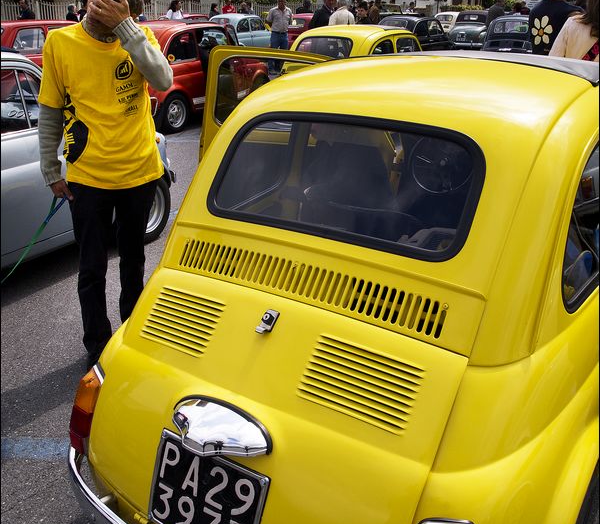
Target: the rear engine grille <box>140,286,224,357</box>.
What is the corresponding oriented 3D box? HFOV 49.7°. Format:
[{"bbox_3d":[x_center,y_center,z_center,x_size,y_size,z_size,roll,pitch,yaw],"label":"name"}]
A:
[{"bbox_3d":[-0.286,0.142,1.560,0.230,0.140,0.025,12,-20,40],"label":"rear engine grille"}]

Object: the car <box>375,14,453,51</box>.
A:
[{"bbox_3d":[2.867,-5.471,16.214,1.320,1.325,2.970,18,27,37],"label":"car"}]

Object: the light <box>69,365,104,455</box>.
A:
[{"bbox_3d":[-0.547,0.403,1.699,0.080,0.215,0.110,-8,22,-42],"label":"light"}]

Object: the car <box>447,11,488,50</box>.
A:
[{"bbox_3d":[5.290,-6.832,19.646,1.320,1.380,3.300,8,23,19],"label":"car"}]

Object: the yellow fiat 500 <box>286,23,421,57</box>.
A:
[{"bbox_3d":[0.769,-2.268,8.024,1.320,1.325,2.950,15,26,32],"label":"yellow fiat 500"}]

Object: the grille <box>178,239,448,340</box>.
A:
[{"bbox_3d":[-0.008,0.048,1.500,0.715,0.075,0.040,14,-5,30],"label":"grille"}]

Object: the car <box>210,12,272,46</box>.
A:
[{"bbox_3d":[-1.706,-6.352,18.354,1.320,1.325,2.970,15,26,33],"label":"car"}]

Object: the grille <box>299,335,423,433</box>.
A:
[{"bbox_3d":[0.122,0.247,1.317,0.230,0.144,0.025,17,-17,20],"label":"grille"}]

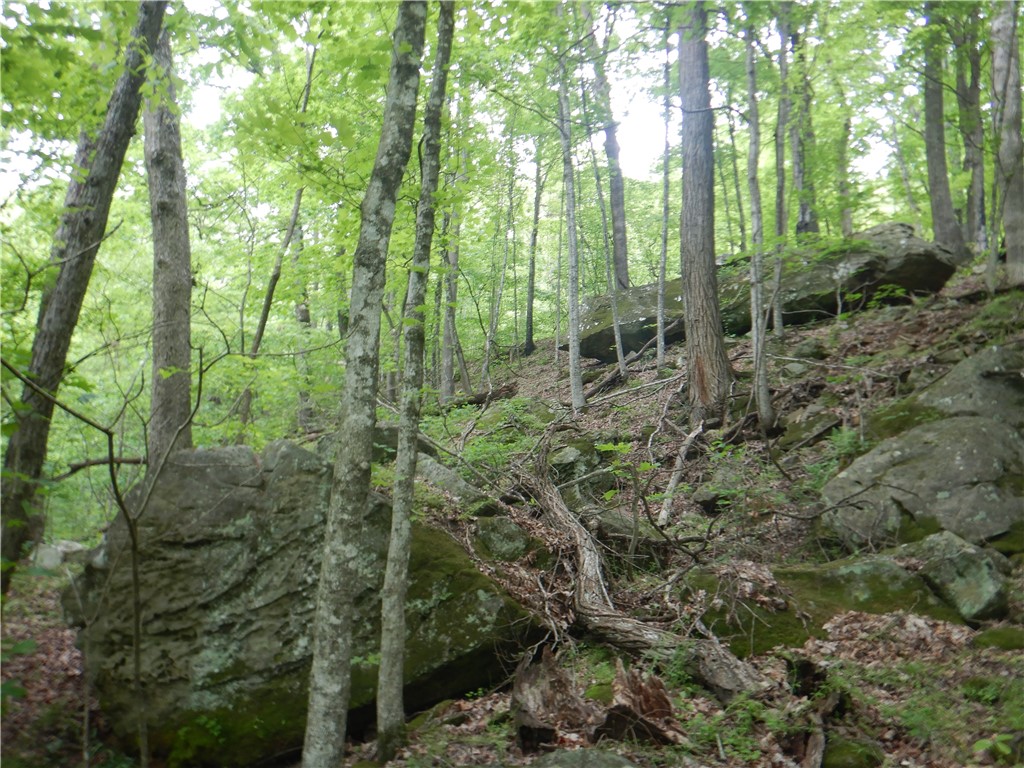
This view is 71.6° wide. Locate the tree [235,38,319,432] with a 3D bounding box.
[{"bbox_3d":[-3.898,-2.593,11.885,0.240,6.864,0.240,10,-7,-20],"label":"tree"}]

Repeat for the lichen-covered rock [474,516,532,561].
[{"bbox_3d":[-0.075,1.371,6.300,0.500,0.360,0.420,0,-6,0],"label":"lichen-covered rock"}]

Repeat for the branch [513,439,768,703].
[{"bbox_3d":[0.739,1.323,6.507,0.750,0.400,4.427,2,15,-17],"label":"branch"}]

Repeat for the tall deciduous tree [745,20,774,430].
[{"bbox_3d":[3.164,-2.119,9.104,0.180,5.377,0.180,-2,-7,20],"label":"tall deciduous tree"}]

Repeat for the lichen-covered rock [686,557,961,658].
[{"bbox_3d":[2.316,1.692,5.400,1.850,0.550,1.000,-1,-7,11],"label":"lichen-covered rock"}]

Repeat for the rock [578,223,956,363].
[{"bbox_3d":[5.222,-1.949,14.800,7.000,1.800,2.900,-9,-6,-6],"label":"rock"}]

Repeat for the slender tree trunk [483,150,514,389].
[{"bbox_3d":[-0.236,-2.081,12.646,0.180,4.374,0.180,7,-6,-2],"label":"slender tree trunk"}]

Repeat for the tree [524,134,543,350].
[{"bbox_3d":[0.490,-2.961,15.072,0.200,4.813,0.200,3,-6,1],"label":"tree"}]

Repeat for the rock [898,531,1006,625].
[{"bbox_3d":[3.474,1.526,5.600,0.750,0.580,0.600,-4,-8,31],"label":"rock"}]

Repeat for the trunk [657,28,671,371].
[{"bbox_3d":[2.611,-3.294,12.150,0.130,6.185,0.130,1,-7,12],"label":"trunk"}]

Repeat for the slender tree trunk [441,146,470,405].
[{"bbox_3d":[-0.972,-1.987,12.463,0.250,4.645,0.250,3,-7,-5],"label":"slender tree trunk"}]

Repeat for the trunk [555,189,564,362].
[{"bbox_3d":[0.906,-2.014,13.392,0.090,3.401,0.090,2,-7,4],"label":"trunk"}]

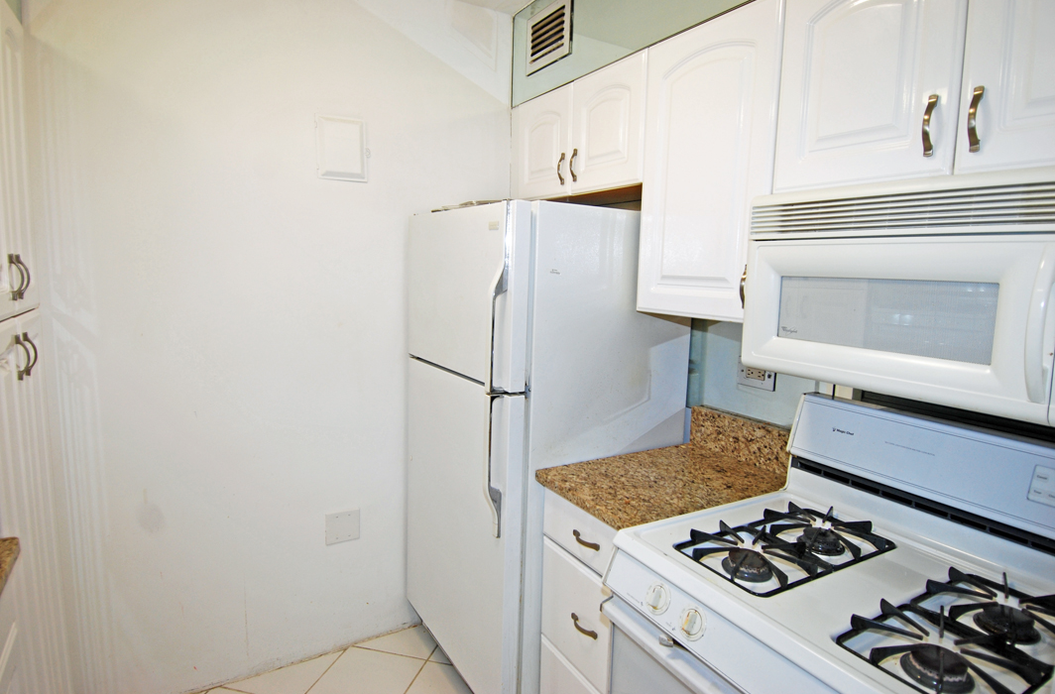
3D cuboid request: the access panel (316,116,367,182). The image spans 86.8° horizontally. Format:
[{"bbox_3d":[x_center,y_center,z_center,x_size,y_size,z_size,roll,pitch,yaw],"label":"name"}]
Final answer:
[{"bbox_3d":[-0.654,-0.705,1.979,0.172,0.216,0.020,-3,9,-31],"label":"access panel"}]

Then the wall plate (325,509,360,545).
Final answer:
[{"bbox_3d":[-0.712,0.701,2.160,0.125,0.122,0.008,-3,9,-31],"label":"wall plate"}]

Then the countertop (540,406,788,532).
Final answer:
[{"bbox_3d":[0.427,0.322,1.600,0.672,0.156,0.435,-3,9,-31],"label":"countertop"}]

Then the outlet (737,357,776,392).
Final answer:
[{"bbox_3d":[0.718,0.084,1.733,0.012,0.087,0.131,-3,9,-31],"label":"outlet"}]

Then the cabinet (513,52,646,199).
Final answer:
[{"bbox_3d":[0.279,-0.750,2.084,0.320,0.395,0.802,-3,9,-31],"label":"cabinet"}]

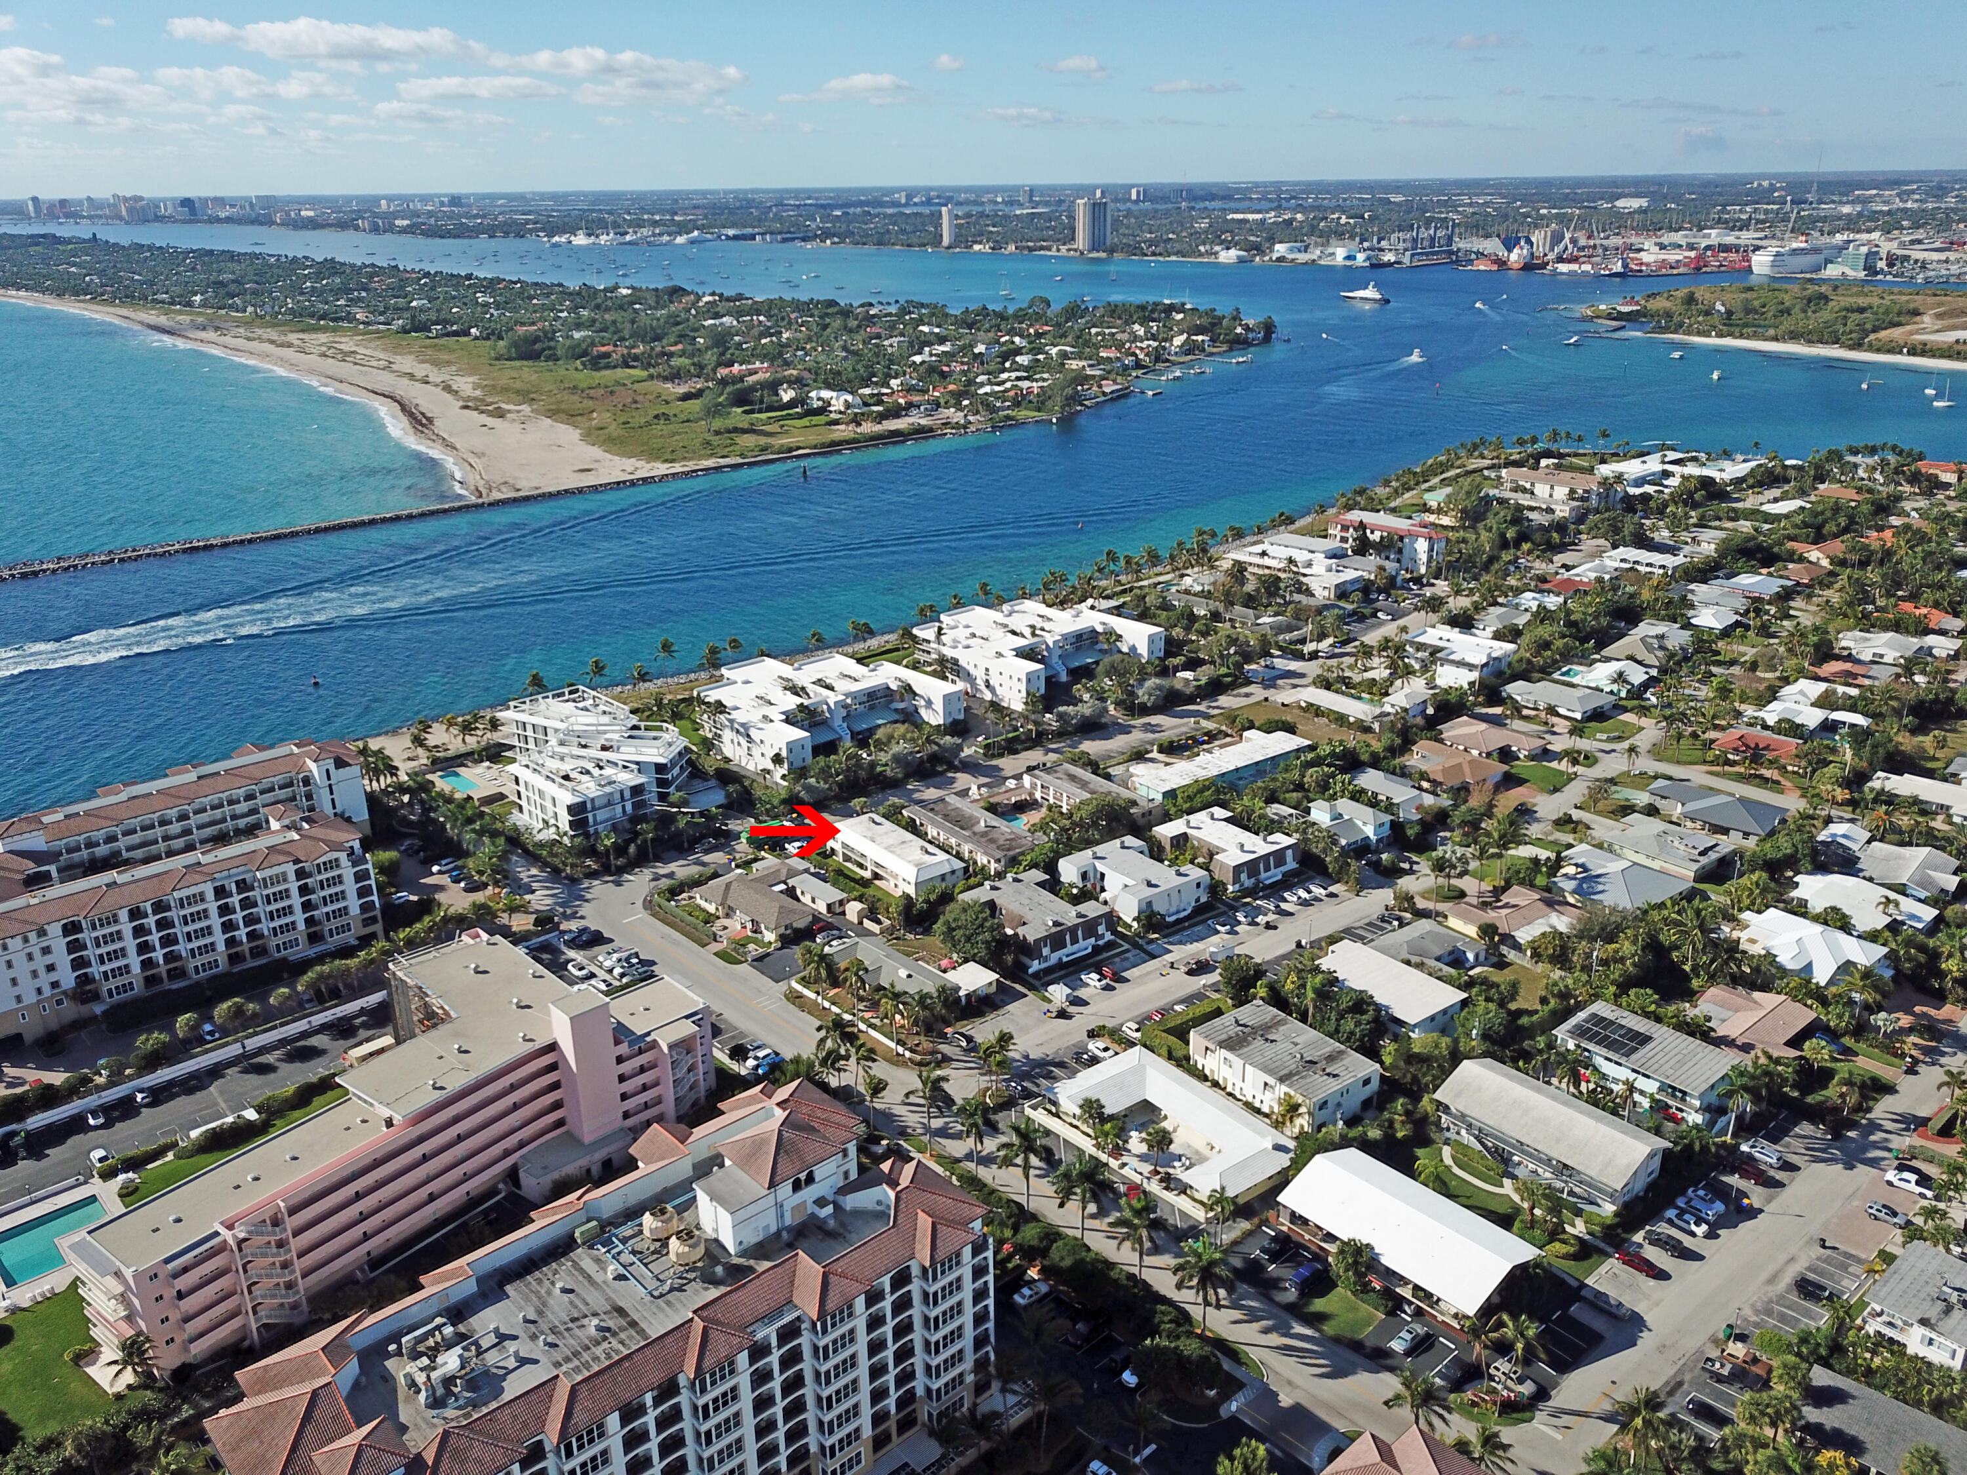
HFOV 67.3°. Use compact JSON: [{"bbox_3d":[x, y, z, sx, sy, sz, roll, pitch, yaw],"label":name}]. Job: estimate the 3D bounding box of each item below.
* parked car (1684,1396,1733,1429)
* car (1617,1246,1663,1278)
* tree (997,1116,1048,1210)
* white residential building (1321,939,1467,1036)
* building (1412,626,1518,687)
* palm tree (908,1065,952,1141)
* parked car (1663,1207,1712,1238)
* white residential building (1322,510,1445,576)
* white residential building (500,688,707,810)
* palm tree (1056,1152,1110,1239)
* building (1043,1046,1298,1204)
[{"bbox_3d":[75.722,70.517,153.975,1.820,1.450,4.550,-19,28,-40],"label":"parked car"},{"bbox_3d":[76.415,61.095,172.494,1.830,1.450,4.600,-17,26,-36],"label":"car"},{"bbox_3d":[5.111,53.145,180.325,6.600,12.500,6.600,-1,21,0],"label":"tree"},{"bbox_3d":[59.806,39.282,223.941,13.100,5.900,22.200,-16,26,-35],"label":"white residential building"},{"bbox_3d":[118.820,-19.775,375.262,25.500,7.800,21.500,18,28,40],"label":"building"},{"bbox_3d":[-7.179,50.026,195.254,6.378,12.756,6.378,-1,21,0],"label":"palm tree"},{"bbox_3d":[85.102,58.523,178.444,1.820,1.500,4.600,-17,26,-37],"label":"parked car"},{"bbox_3d":[134.090,-64.704,486.991,40.000,12.200,18.500,18,28,41],"label":"white residential building"},{"bbox_3d":[-87.226,4.312,319.372,35.434,12.149,58.719,-19,27,-39],"label":"white residential building"},{"bbox_3d":[11.847,55.541,174.241,6.700,12.300,6.700,-1,21,0],"label":"palm tree"},{"bbox_3d":[26.020,52.289,200.211,17.211,4.050,31.587,-16,26,-35],"label":"building"}]

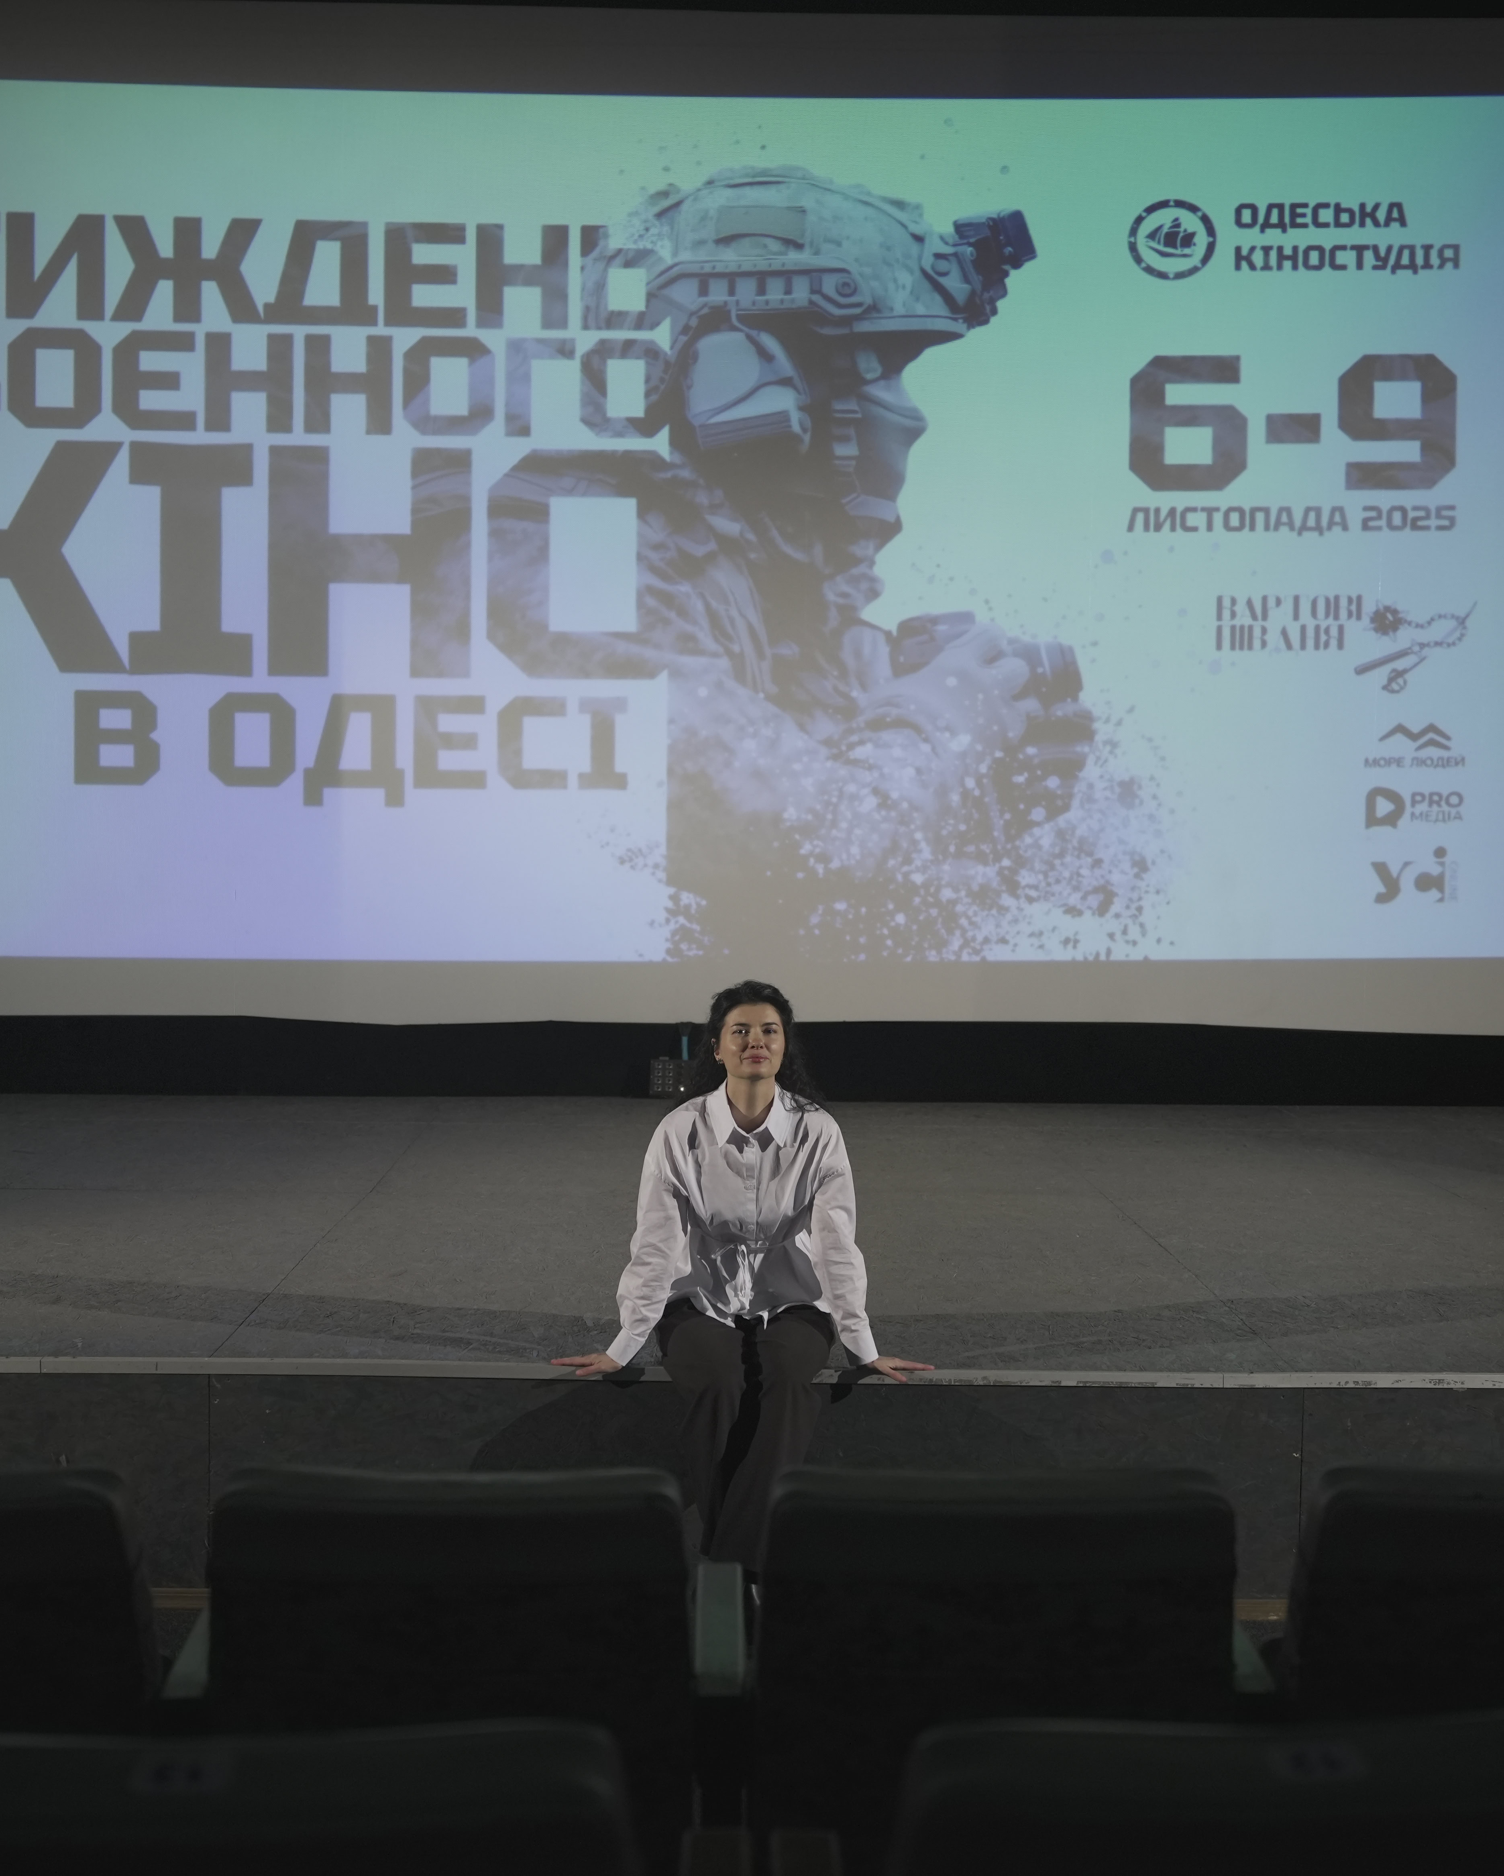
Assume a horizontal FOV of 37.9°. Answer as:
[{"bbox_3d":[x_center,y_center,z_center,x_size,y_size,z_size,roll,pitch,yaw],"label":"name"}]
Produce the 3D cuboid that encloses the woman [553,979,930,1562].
[{"bbox_3d":[-0.020,0.780,4.830,0.830,1.360,0.740,0,3,-1],"label":"woman"}]

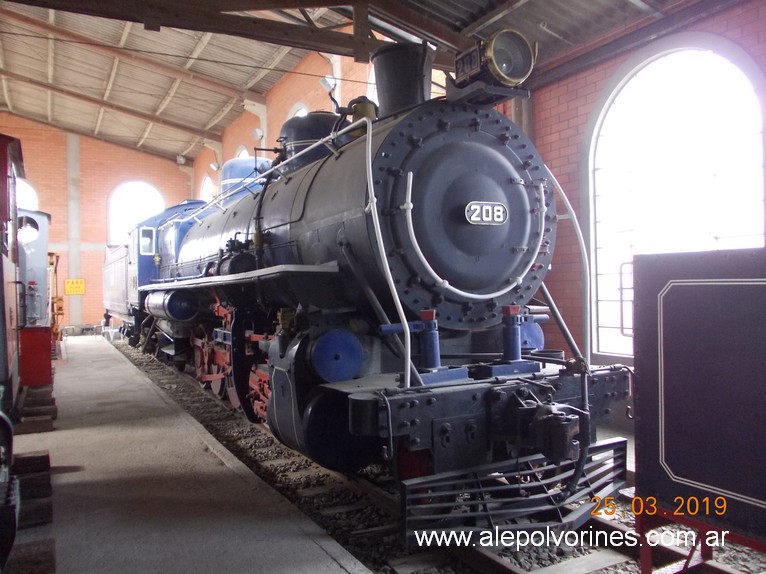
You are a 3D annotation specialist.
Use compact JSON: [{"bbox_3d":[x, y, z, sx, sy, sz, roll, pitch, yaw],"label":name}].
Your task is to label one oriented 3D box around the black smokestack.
[{"bbox_3d":[0.207,-1.853,5.958,0.620,0.740,0.620,-1,0,0],"label":"black smokestack"}]

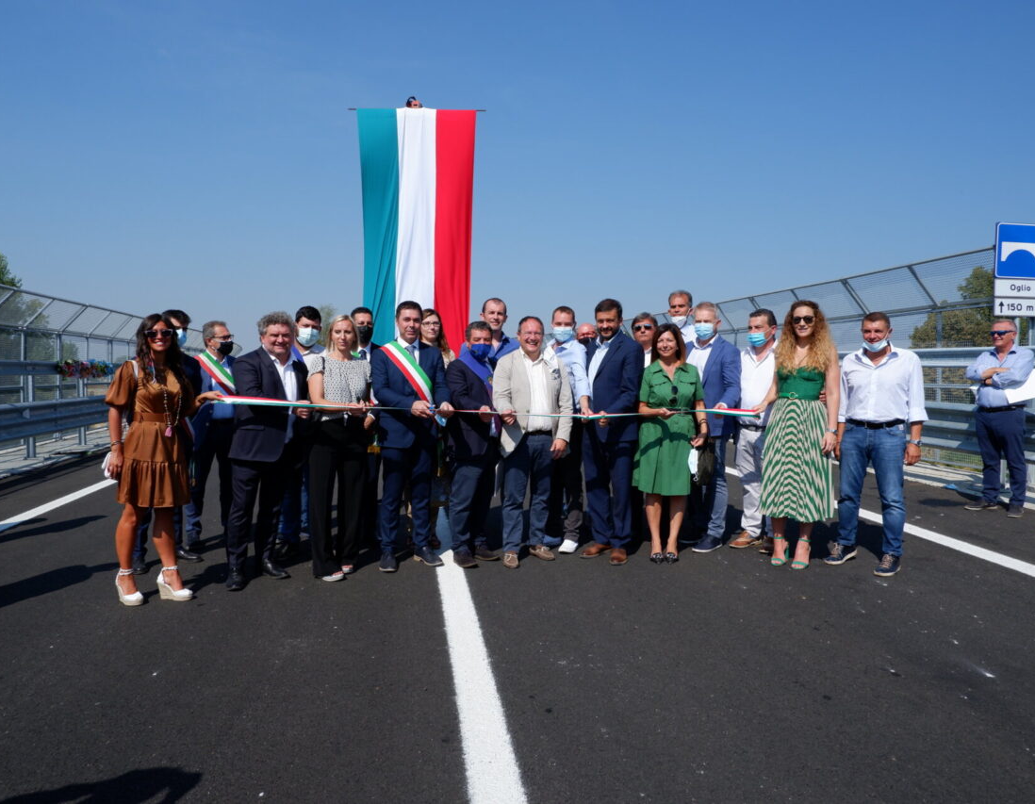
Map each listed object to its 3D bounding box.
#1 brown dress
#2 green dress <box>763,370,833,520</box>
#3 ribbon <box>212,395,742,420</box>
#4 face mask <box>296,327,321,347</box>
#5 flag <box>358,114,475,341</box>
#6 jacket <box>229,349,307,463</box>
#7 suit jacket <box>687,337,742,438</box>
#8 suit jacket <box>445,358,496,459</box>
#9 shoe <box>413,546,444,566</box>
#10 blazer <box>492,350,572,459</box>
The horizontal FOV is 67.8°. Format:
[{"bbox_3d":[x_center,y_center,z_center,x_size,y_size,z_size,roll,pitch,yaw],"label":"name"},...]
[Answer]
[{"bbox_3d":[-2.190,0.192,4.620,0.530,0.880,0.380,-1,3,-25],"label":"brown dress"},{"bbox_3d":[1.934,0.294,5.350,0.470,1.080,0.400,2,3,30],"label":"green dress"},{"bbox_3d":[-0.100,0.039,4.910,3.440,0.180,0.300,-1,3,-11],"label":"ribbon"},{"bbox_3d":[-1.510,-0.465,5.550,0.150,0.130,0.090,3,3,-20],"label":"face mask"},{"bbox_3d":[-2.120,-3.263,16.343,2.500,5.800,0.250,0,3,-4],"label":"flag"},{"bbox_3d":[-1.650,0.019,5.100,0.520,0.760,0.370,-2,4,-40],"label":"jacket"},{"bbox_3d":[1.442,-0.107,5.850,0.530,0.760,0.340,2,3,30],"label":"suit jacket"},{"bbox_3d":[-0.295,0.054,5.351,0.530,0.720,0.400,-1,4,-25],"label":"suit jacket"},{"bbox_3d":[-0.620,1.069,5.360,0.110,0.115,0.290,-1,4,-36],"label":"shoe"},{"bbox_3d":[0.103,0.013,5.430,0.560,0.740,0.340,0,3,-5],"label":"blazer"}]

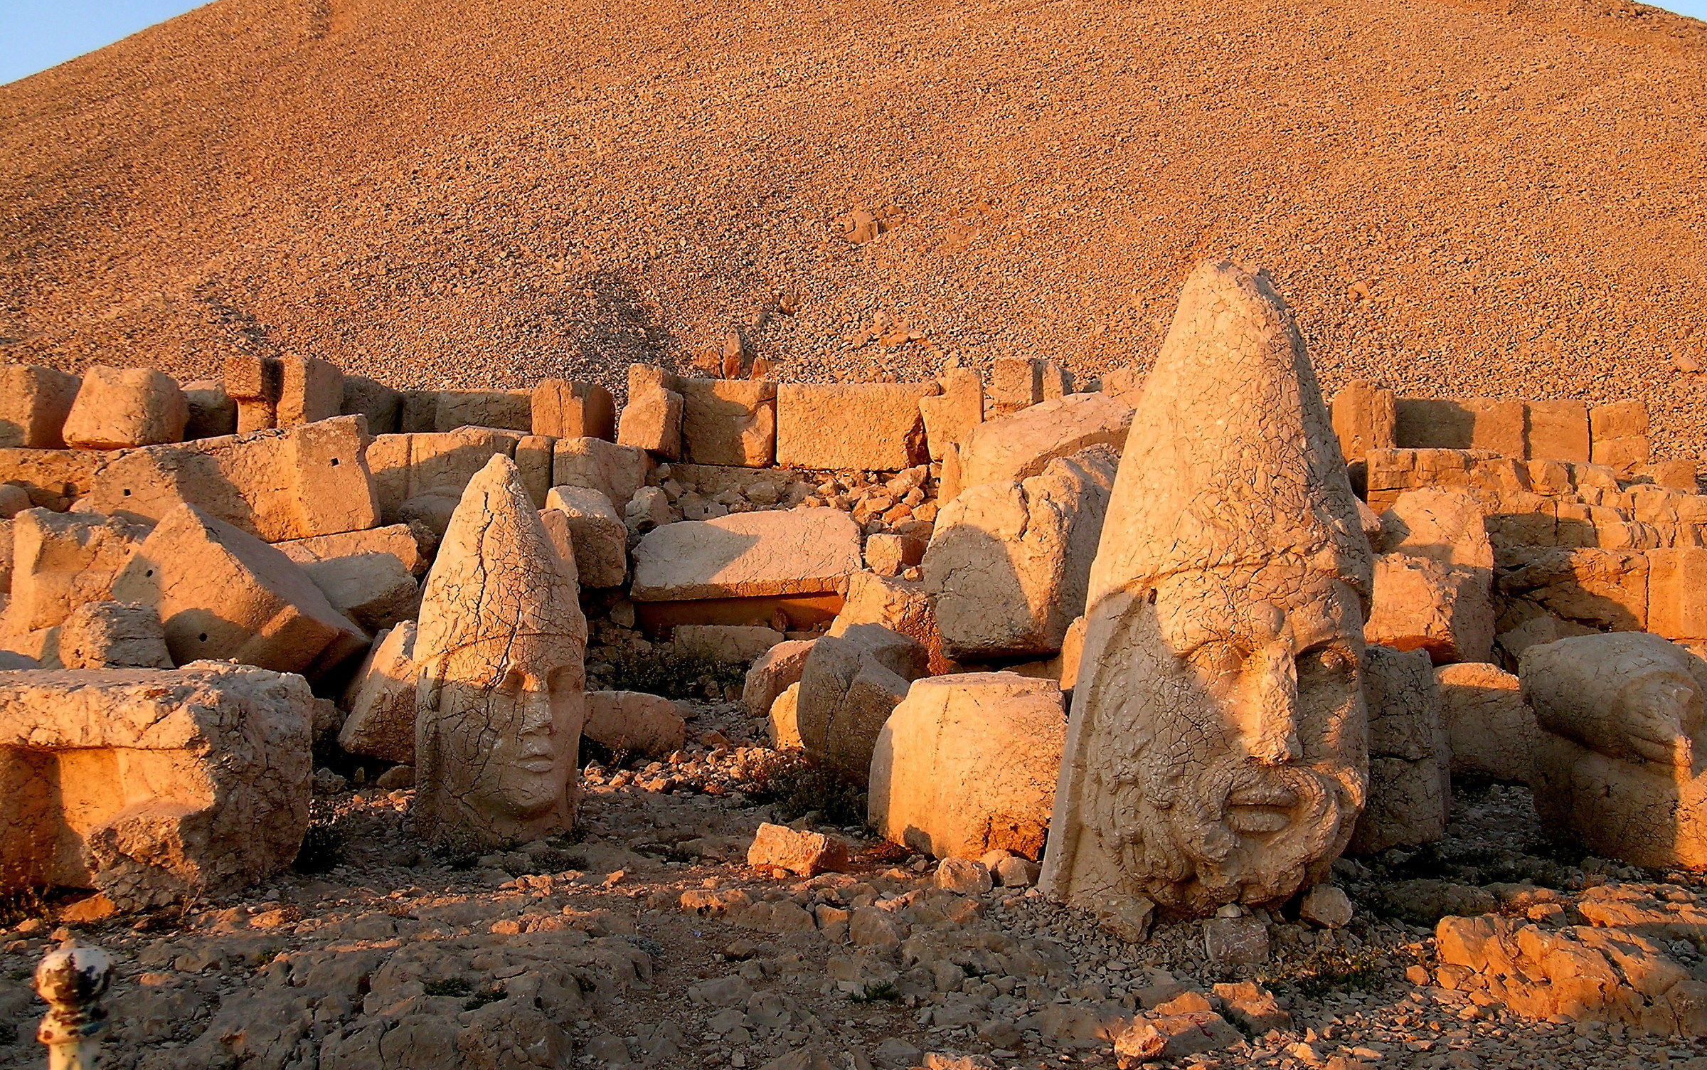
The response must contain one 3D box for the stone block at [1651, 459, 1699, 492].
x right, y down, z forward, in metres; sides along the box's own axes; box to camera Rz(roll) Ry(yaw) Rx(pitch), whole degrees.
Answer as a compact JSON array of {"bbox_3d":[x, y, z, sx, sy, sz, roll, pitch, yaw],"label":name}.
[{"bbox_3d":[7.086,-0.512,14.900,0.410,0.270,0.340,0,-1,0],"label":"stone block"}]

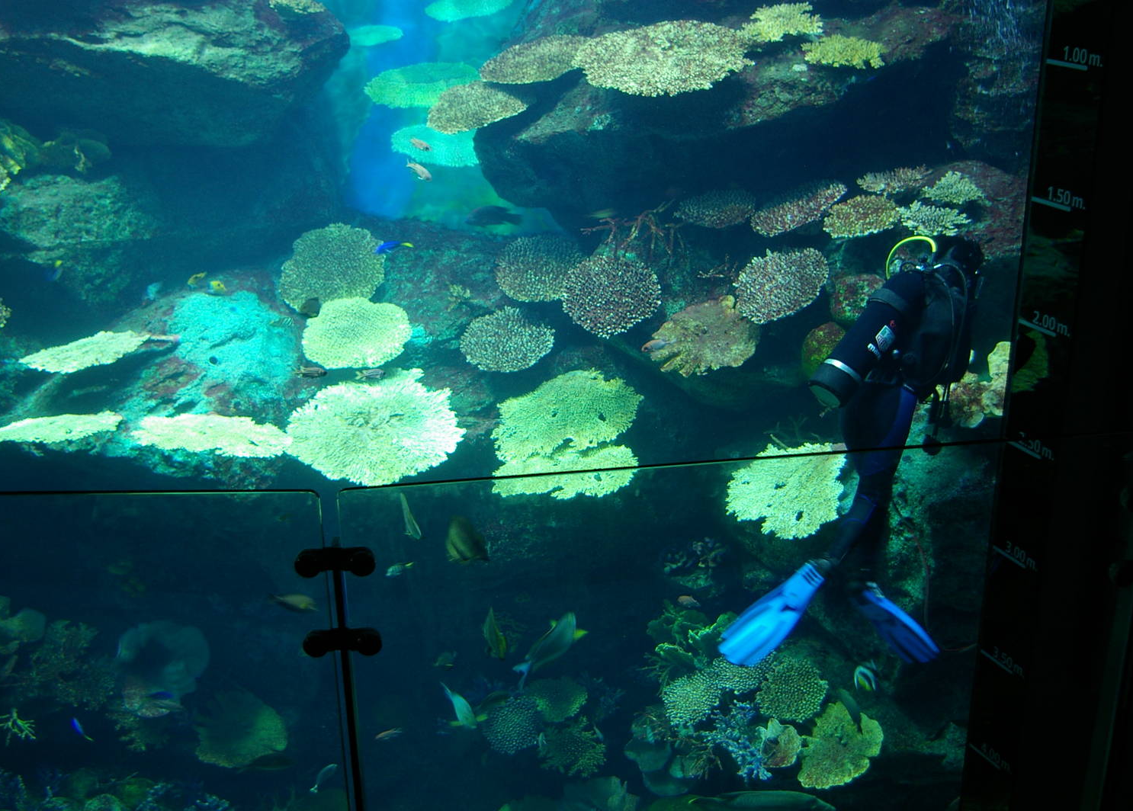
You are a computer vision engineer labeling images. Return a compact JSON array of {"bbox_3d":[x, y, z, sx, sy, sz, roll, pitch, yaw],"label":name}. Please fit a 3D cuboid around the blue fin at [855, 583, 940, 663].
[{"bbox_3d":[1.501,0.987,6.000,0.200,0.520,0.100,-12,42,48],"label":"blue fin"}]

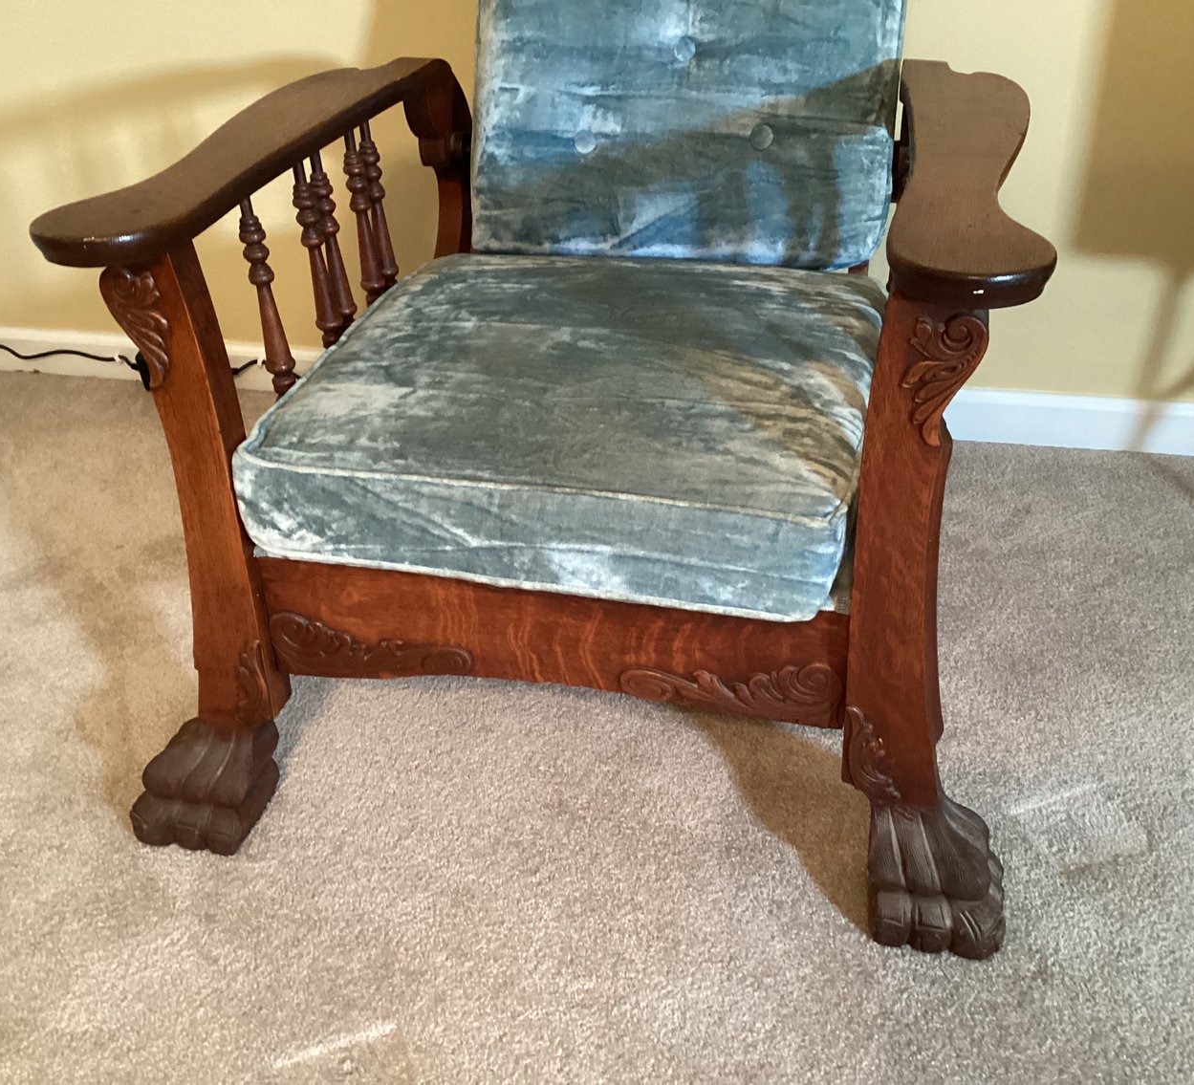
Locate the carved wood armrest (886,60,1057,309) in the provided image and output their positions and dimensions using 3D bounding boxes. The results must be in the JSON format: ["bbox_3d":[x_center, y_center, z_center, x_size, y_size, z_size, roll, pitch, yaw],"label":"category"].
[{"bbox_3d":[0.330,-0.351,1.164,0.126,0.027,0.701,5,32,11],"label":"carved wood armrest"}]

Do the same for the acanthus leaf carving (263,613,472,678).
[{"bbox_3d":[-0.209,0.099,1.207,0.196,0.071,0.011,5,32,11],"label":"acanthus leaf carving"}]

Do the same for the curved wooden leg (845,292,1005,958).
[{"bbox_3d":[0.284,0.078,1.044,0.150,0.582,0.125,5,32,11],"label":"curved wooden leg"}]

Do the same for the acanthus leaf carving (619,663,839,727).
[{"bbox_3d":[0.117,0.125,1.143,0.197,0.071,0.011,5,32,11],"label":"acanthus leaf carving"}]

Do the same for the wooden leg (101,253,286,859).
[{"bbox_3d":[-0.388,0.023,1.176,0.150,0.582,0.125,5,32,11],"label":"wooden leg"}]

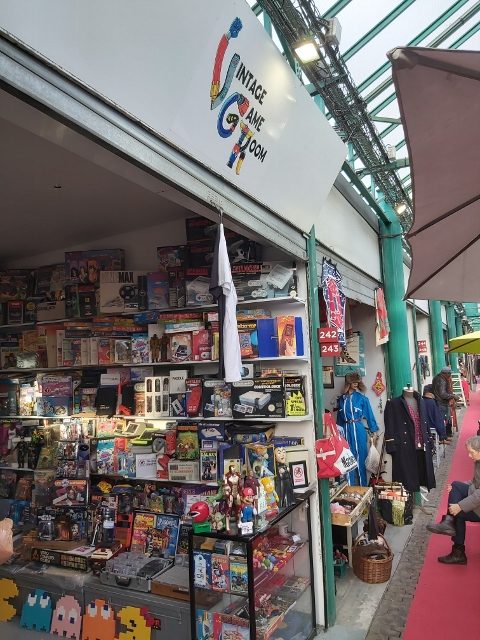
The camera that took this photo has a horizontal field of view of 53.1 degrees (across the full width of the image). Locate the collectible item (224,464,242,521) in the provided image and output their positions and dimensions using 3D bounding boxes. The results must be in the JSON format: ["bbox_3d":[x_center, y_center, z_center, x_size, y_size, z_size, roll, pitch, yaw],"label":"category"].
[{"bbox_3d":[-0.037,0.966,2.701,0.100,0.300,0.060,-1,-6,-9],"label":"collectible item"}]

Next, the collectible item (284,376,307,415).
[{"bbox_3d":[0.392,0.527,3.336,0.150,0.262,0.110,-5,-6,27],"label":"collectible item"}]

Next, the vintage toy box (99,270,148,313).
[{"bbox_3d":[-0.951,-0.233,3.937,0.390,0.320,0.110,-1,-6,-7],"label":"vintage toy box"}]

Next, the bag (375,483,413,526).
[{"bbox_3d":[1.693,2.025,5.300,0.340,0.390,0.240,-5,-6,26],"label":"bag"}]

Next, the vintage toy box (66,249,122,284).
[{"bbox_3d":[-1.276,-0.463,4.200,0.490,0.265,0.100,-3,-6,7],"label":"vintage toy box"}]

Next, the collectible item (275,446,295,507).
[{"bbox_3d":[0.284,0.999,3.056,0.120,0.355,0.085,-1,-6,-18],"label":"collectible item"}]

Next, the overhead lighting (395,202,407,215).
[{"bbox_3d":[1.945,-1.351,5.827,0.150,0.130,0.080,-3,-6,6],"label":"overhead lighting"}]

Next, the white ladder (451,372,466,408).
[{"bbox_3d":[7.467,2.403,16.440,0.420,1.150,0.450,-3,-6,11],"label":"white ladder"}]

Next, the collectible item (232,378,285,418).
[{"bbox_3d":[0.151,0.555,3.391,0.395,0.258,0.115,-5,-6,27],"label":"collectible item"}]

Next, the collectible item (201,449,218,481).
[{"bbox_3d":[-0.211,1.065,3.504,0.138,0.226,0.050,-5,-6,27],"label":"collectible item"}]

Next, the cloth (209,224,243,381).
[{"bbox_3d":[-0.058,-0.056,2.170,0.130,0.660,0.420,-3,-6,5],"label":"cloth"}]

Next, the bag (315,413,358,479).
[{"bbox_3d":[0.645,0.843,3.271,0.280,0.435,0.140,1,-7,-33],"label":"bag"}]

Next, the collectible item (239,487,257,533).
[{"bbox_3d":[0.037,1.040,2.665,0.095,0.218,0.085,-2,-6,-5],"label":"collectible item"}]

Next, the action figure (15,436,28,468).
[{"bbox_3d":[-1.944,1.177,4.279,0.120,0.270,0.060,-1,-6,-11],"label":"action figure"}]

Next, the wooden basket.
[{"bbox_3d":[1.101,1.970,3.991,0.280,0.320,0.230,-5,-6,26],"label":"wooden basket"}]

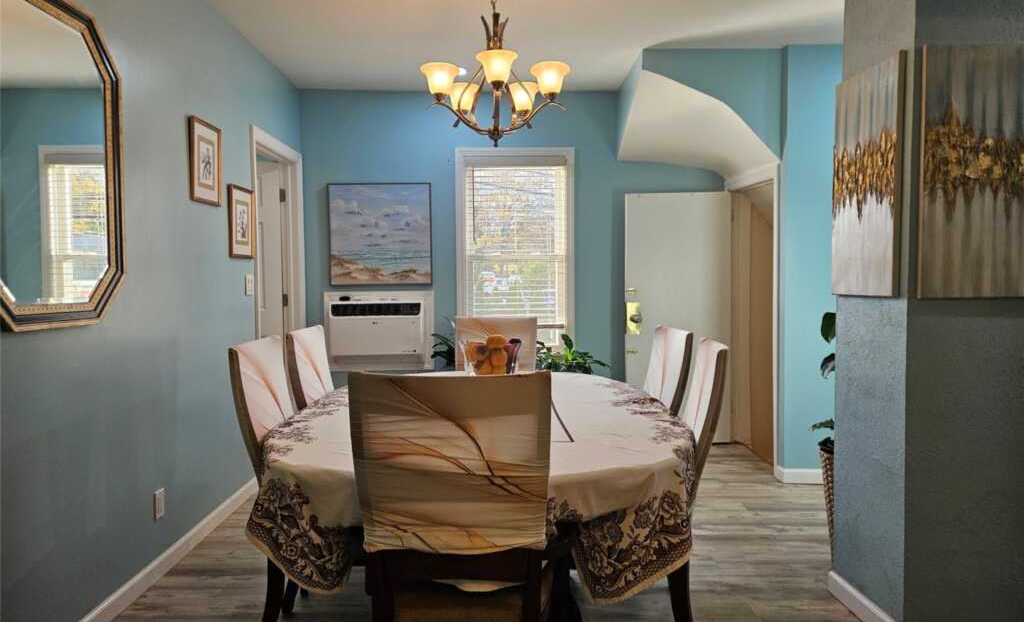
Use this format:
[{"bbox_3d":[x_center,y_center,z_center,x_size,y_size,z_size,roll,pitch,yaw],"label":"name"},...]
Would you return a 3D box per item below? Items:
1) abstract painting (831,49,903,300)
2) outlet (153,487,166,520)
[{"bbox_3d":[1.228,-0.443,2.356,0.032,0.776,0.380,-1,3,-2],"label":"abstract painting"},{"bbox_3d":[-1.465,0.811,2.839,0.012,0.117,0.075,0,3,-2],"label":"outlet"}]

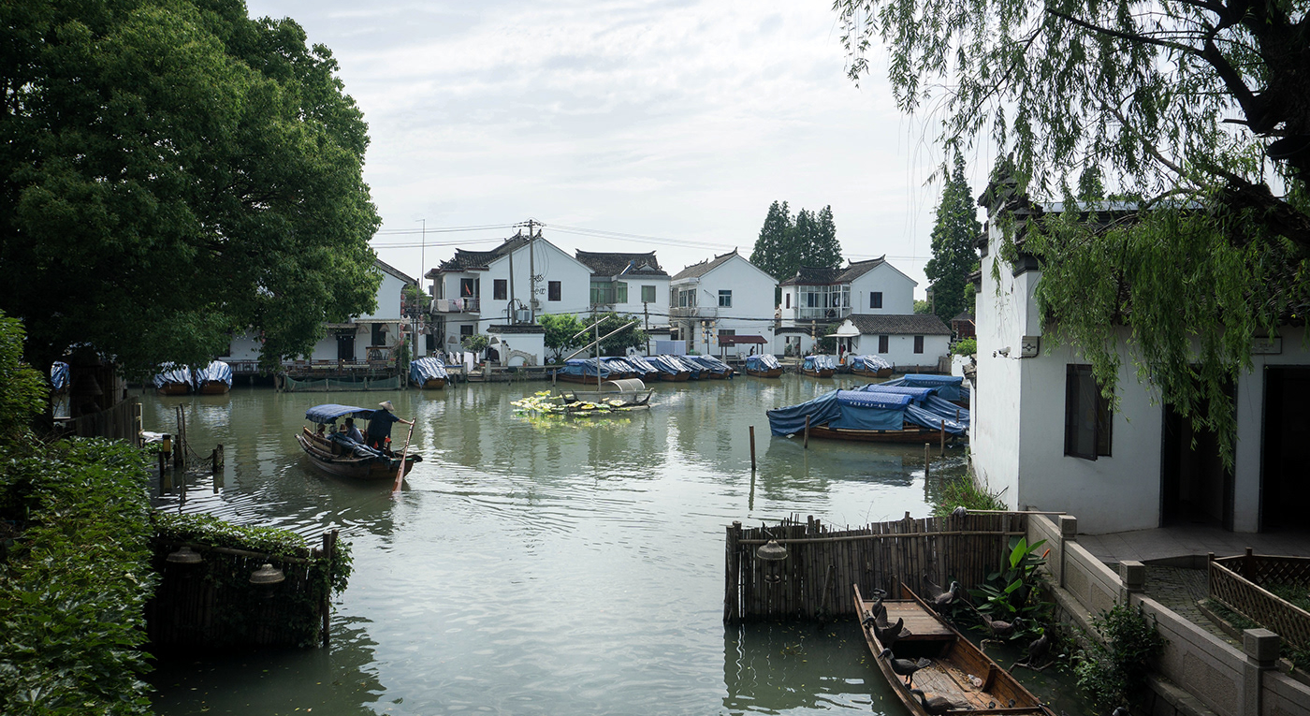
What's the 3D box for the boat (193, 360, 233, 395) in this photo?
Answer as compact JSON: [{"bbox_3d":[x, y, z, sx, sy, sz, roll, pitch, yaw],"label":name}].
[{"bbox_3d":[-24.000,0.924,47.300,1.900,1.750,6.800,-1,2,-27],"label":"boat"}]

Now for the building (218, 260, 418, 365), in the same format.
[{"bbox_3d":[-21.000,-2.864,55.800,11.000,7.200,8.000,-1,2,-20],"label":"building"}]

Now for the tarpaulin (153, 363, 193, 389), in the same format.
[{"bbox_3d":[-28.755,1.071,52.000,1.843,1.346,3.000,-1,3,-32],"label":"tarpaulin"}]

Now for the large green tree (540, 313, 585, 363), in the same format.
[{"bbox_3d":[-6.800,-1.486,64.000,3.400,3.850,3.400,0,2,0],"label":"large green tree"}]

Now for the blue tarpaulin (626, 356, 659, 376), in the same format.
[{"bbox_3d":[-1.111,0.569,62.500,1.650,1.301,2.423,-1,3,-34],"label":"blue tarpaulin"}]

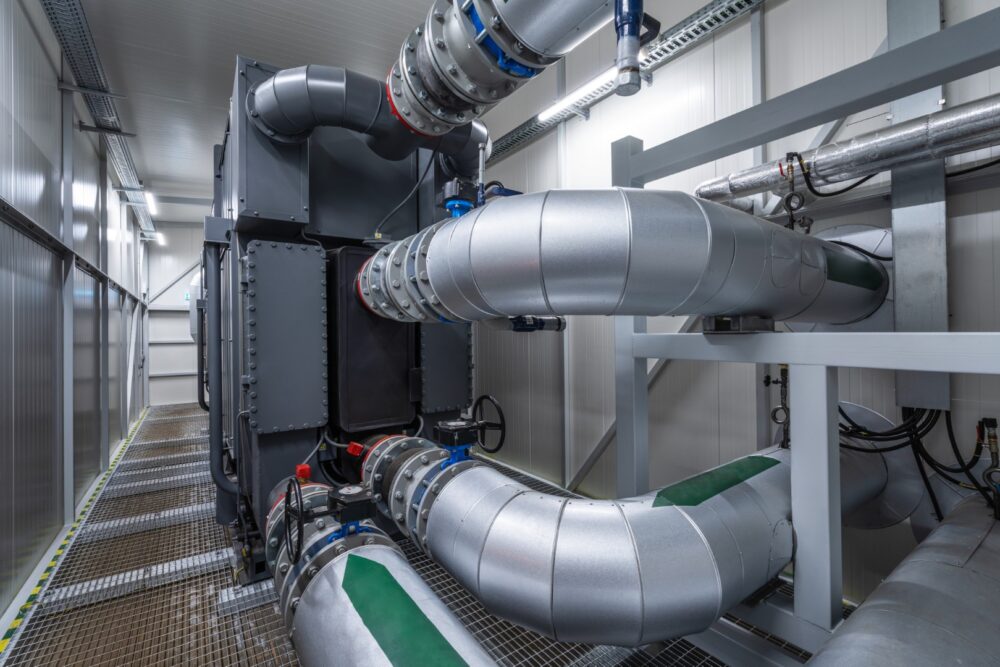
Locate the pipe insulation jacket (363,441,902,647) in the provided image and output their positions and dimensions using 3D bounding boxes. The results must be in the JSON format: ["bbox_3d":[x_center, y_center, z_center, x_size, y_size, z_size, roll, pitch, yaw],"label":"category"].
[{"bbox_3d":[0.772,0.807,2.458,2.495,0.446,1.670,0,0,-35],"label":"pipe insulation jacket"}]

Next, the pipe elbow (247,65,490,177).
[{"bbox_3d":[-0.645,-1.403,2.892,1.692,0.404,0.646,0,0,-35],"label":"pipe elbow"}]

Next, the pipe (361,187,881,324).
[{"bbox_3d":[0.745,-0.280,2.448,2.539,0.447,1.597,0,0,-35],"label":"pipe"}]

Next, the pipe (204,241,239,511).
[{"bbox_3d":[-2.079,0.284,3.344,0.196,1.890,0.100,0,0,-35],"label":"pipe"}]

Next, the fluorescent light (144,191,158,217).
[{"bbox_3d":[-5.364,-1.984,6.851,0.100,0.080,1.300,0,0,-35],"label":"fluorescent light"}]

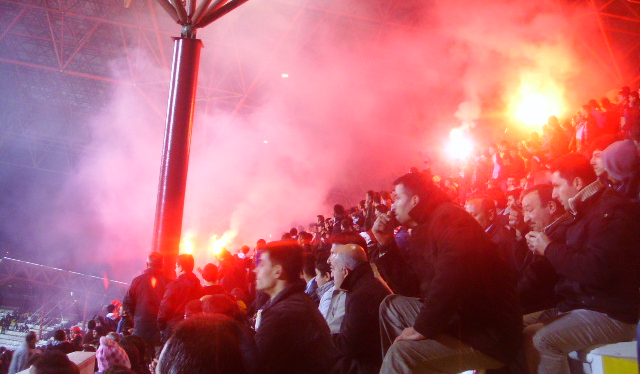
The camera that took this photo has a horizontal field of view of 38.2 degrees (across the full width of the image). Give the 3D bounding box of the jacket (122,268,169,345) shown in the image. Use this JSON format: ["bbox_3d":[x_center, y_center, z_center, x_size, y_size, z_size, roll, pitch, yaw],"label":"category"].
[{"bbox_3d":[-1.900,1.332,10.300,0.560,0.840,0.350,9,-9,-30],"label":"jacket"}]

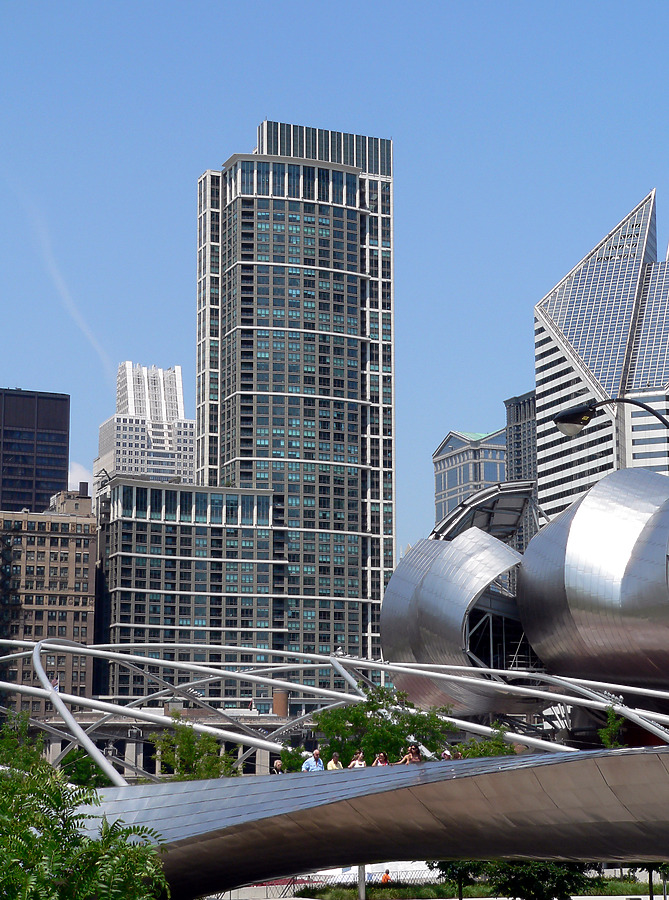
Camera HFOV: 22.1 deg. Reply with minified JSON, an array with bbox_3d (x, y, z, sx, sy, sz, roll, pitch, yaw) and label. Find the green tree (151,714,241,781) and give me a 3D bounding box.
[{"bbox_3d":[-5.245,12.731,64.550,3.500,5.590,3.400,1,-12,-4],"label":"green tree"}]

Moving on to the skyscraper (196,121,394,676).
[{"bbox_3d":[-9.180,1.866,471.520,56.000,192.500,32.000,4,-12,-20],"label":"skyscraper"}]

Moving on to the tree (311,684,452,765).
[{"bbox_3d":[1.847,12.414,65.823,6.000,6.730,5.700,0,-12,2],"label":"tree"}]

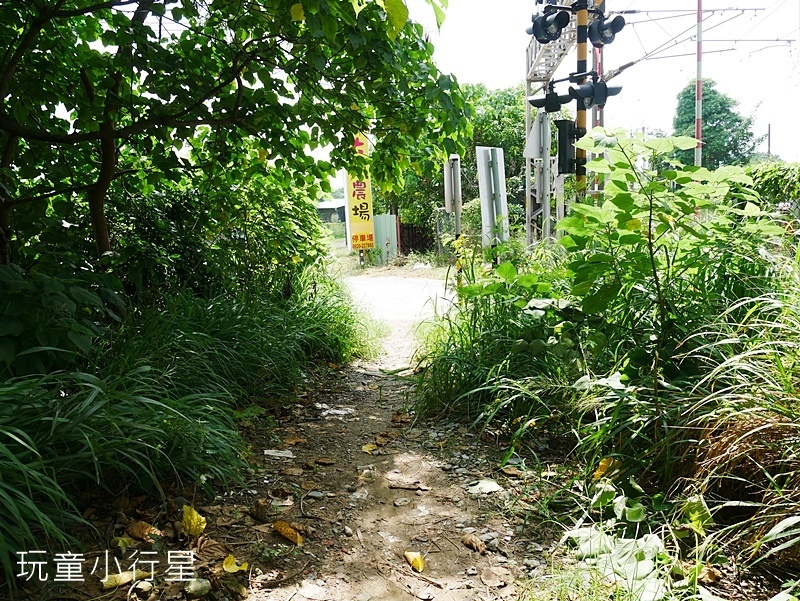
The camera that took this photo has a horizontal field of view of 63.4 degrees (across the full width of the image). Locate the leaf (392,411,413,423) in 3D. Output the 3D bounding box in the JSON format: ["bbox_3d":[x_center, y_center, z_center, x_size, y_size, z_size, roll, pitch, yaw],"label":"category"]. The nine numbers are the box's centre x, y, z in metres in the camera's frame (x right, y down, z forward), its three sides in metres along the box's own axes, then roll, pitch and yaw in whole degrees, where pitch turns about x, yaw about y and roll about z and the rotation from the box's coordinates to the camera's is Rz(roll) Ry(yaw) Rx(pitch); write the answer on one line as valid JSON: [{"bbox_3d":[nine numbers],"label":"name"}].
[{"bbox_3d":[0.019,0.865,4.826,0.142,0.044,0.106,-1,6,5],"label":"leaf"}]

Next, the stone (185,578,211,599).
[{"bbox_3d":[-0.789,1.128,2.536,0.100,0.058,0.082,-1,6,5],"label":"stone"}]

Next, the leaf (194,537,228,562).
[{"bbox_3d":[-0.835,1.103,2.869,0.140,0.040,0.110,-5,7,-30],"label":"leaf"}]

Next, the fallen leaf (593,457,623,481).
[{"bbox_3d":[1.154,0.933,3.603,0.140,0.089,0.094,-5,7,-30],"label":"fallen leaf"}]

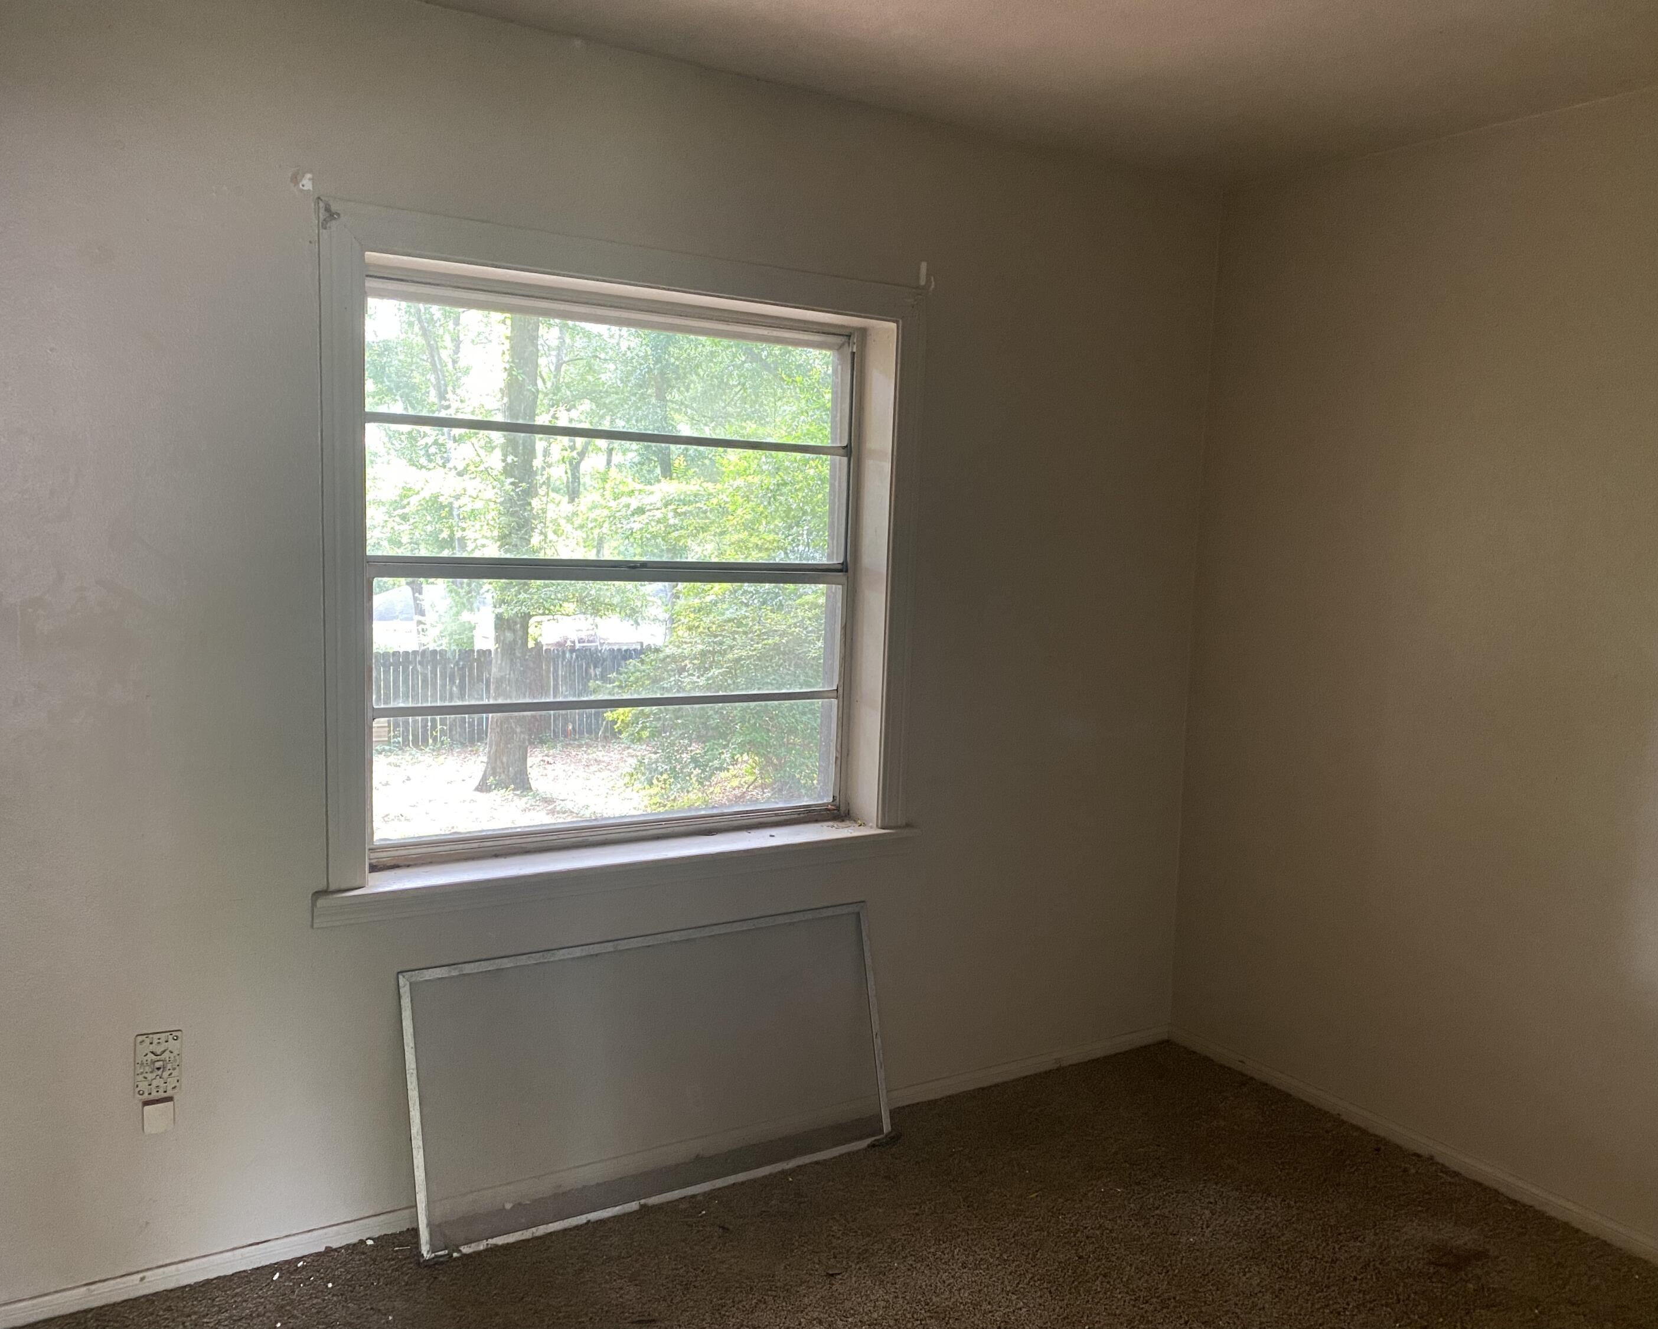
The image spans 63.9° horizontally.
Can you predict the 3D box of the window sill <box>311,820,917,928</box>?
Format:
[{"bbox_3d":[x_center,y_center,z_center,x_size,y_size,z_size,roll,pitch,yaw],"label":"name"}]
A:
[{"bbox_3d":[-0.410,0.452,2.978,1.433,0.069,0.192,-2,7,-32],"label":"window sill"}]

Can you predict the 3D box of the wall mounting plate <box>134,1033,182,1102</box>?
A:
[{"bbox_3d":[-1.232,0.738,2.447,0.078,0.124,0.015,-2,7,-32],"label":"wall mounting plate"}]

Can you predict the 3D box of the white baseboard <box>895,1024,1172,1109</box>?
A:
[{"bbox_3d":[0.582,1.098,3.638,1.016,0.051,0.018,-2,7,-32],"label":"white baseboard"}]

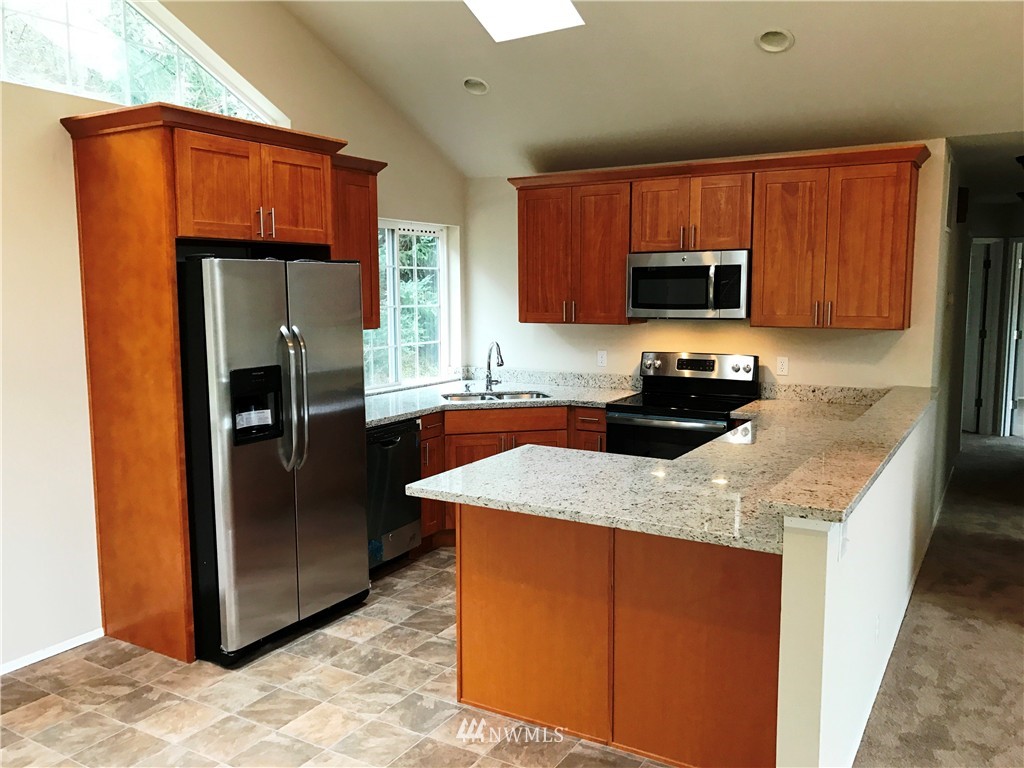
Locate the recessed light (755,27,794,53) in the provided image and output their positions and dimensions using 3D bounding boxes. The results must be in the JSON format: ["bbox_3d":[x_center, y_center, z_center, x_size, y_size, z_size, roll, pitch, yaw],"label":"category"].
[{"bbox_3d":[1.319,-1.728,4.150,0.188,0.040,0.188,4,-15,30],"label":"recessed light"}]

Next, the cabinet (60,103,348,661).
[{"bbox_3d":[-1.391,-0.009,4.017,0.670,2.356,1.085,4,8,30],"label":"cabinet"}]

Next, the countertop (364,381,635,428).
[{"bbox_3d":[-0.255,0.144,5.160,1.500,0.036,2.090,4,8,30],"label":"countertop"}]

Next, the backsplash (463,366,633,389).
[{"bbox_3d":[0.271,-0.034,6.035,1.490,0.108,0.022,4,8,30],"label":"backsplash"}]

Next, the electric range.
[{"bbox_3d":[1.068,0.428,5.211,0.765,1.192,0.685,4,8,30],"label":"electric range"}]

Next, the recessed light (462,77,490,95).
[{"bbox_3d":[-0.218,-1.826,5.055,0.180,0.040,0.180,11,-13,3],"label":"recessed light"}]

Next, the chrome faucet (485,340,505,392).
[{"bbox_3d":[-0.106,-0.116,5.707,0.100,0.350,0.260,-3,7,-21],"label":"chrome faucet"}]

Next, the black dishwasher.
[{"bbox_3d":[-0.947,0.622,4.838,0.605,0.828,0.600,4,8,30],"label":"black dishwasher"}]

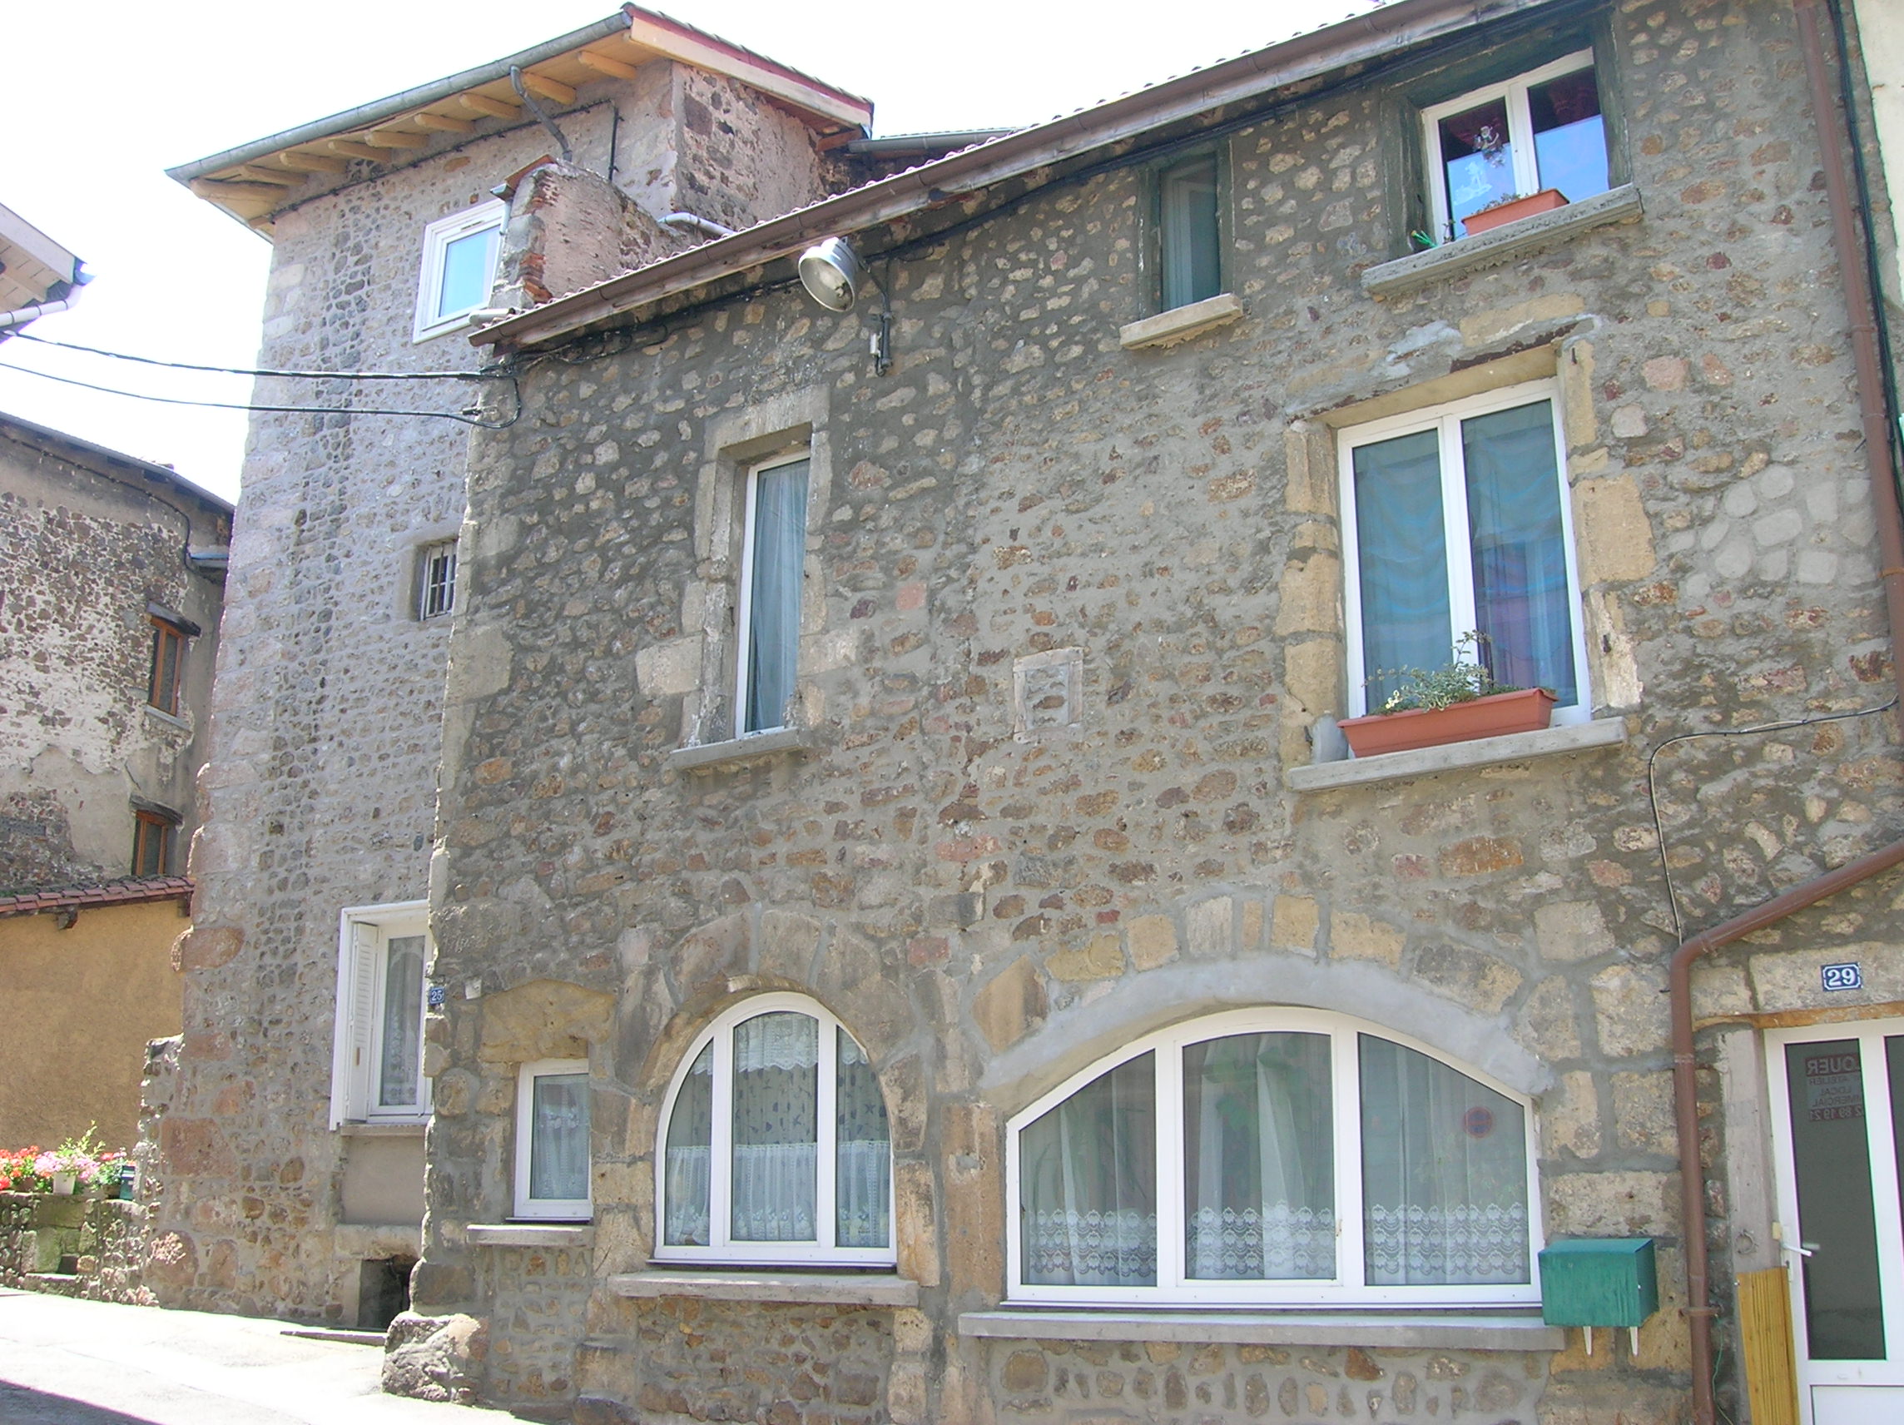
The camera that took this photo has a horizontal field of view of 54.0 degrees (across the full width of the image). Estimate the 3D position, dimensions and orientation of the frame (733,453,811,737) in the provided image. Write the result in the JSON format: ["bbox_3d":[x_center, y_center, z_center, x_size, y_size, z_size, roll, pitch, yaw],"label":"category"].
[{"bbox_3d":[-1.071,-0.817,12.602,0.840,1.960,0.090,-11,-20,33],"label":"frame"}]

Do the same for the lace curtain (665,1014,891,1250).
[{"bbox_3d":[-1.096,2.560,11.503,1.800,1.380,0.080,-11,-20,33],"label":"lace curtain"}]

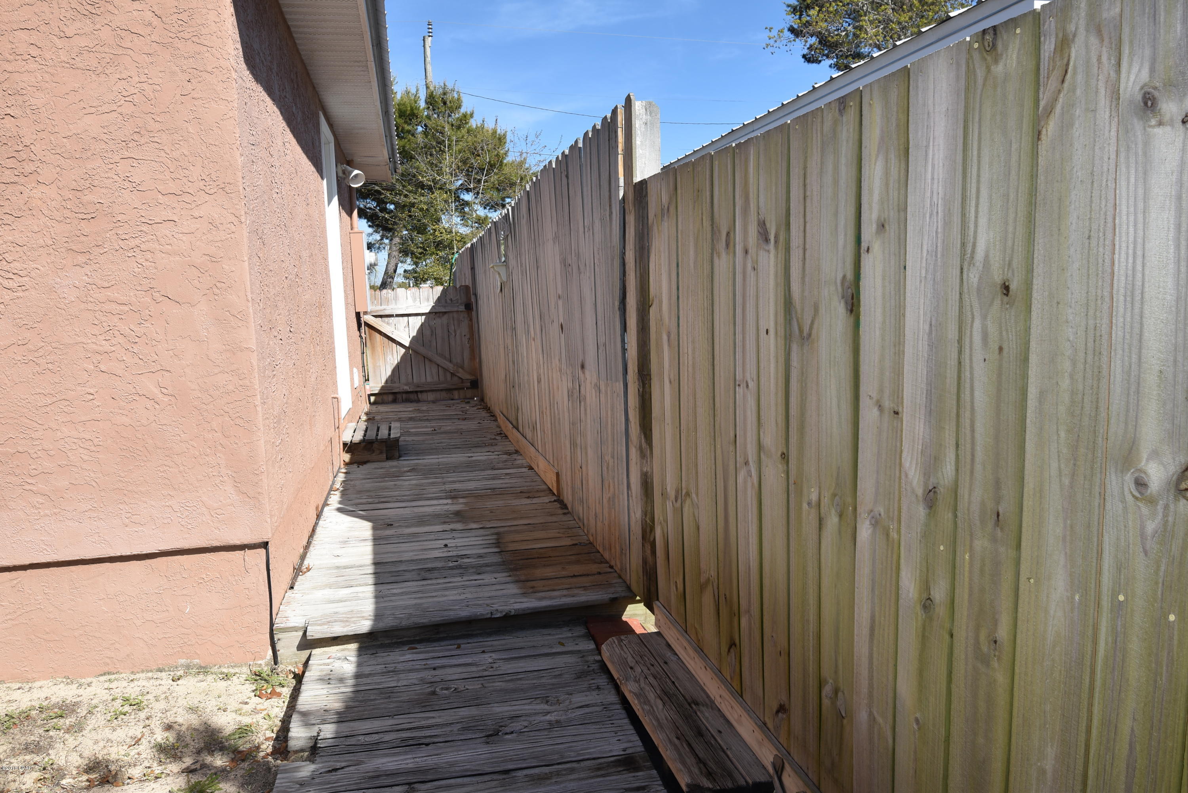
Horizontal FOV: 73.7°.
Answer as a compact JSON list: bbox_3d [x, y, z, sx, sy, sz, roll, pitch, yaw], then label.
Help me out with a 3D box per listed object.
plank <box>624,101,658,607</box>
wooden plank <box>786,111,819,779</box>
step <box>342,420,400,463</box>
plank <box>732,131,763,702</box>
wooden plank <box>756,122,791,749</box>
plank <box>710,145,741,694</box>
[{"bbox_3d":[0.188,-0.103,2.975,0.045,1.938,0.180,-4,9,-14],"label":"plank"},{"bbox_3d":[0.489,0.200,1.811,0.020,1.620,0.140,-4,9,-14],"label":"wooden plank"},{"bbox_3d":[-1.755,0.365,6.298,0.430,0.172,0.750,-4,9,-14],"label":"step"},{"bbox_3d":[0.417,0.163,2.089,0.020,1.620,0.140,-4,9,-14],"label":"plank"},{"bbox_3d":[0.453,0.181,1.950,0.020,1.620,0.140,-4,9,-14],"label":"wooden plank"},{"bbox_3d":[0.380,0.143,2.232,0.020,1.620,0.140,-4,9,-14],"label":"plank"}]

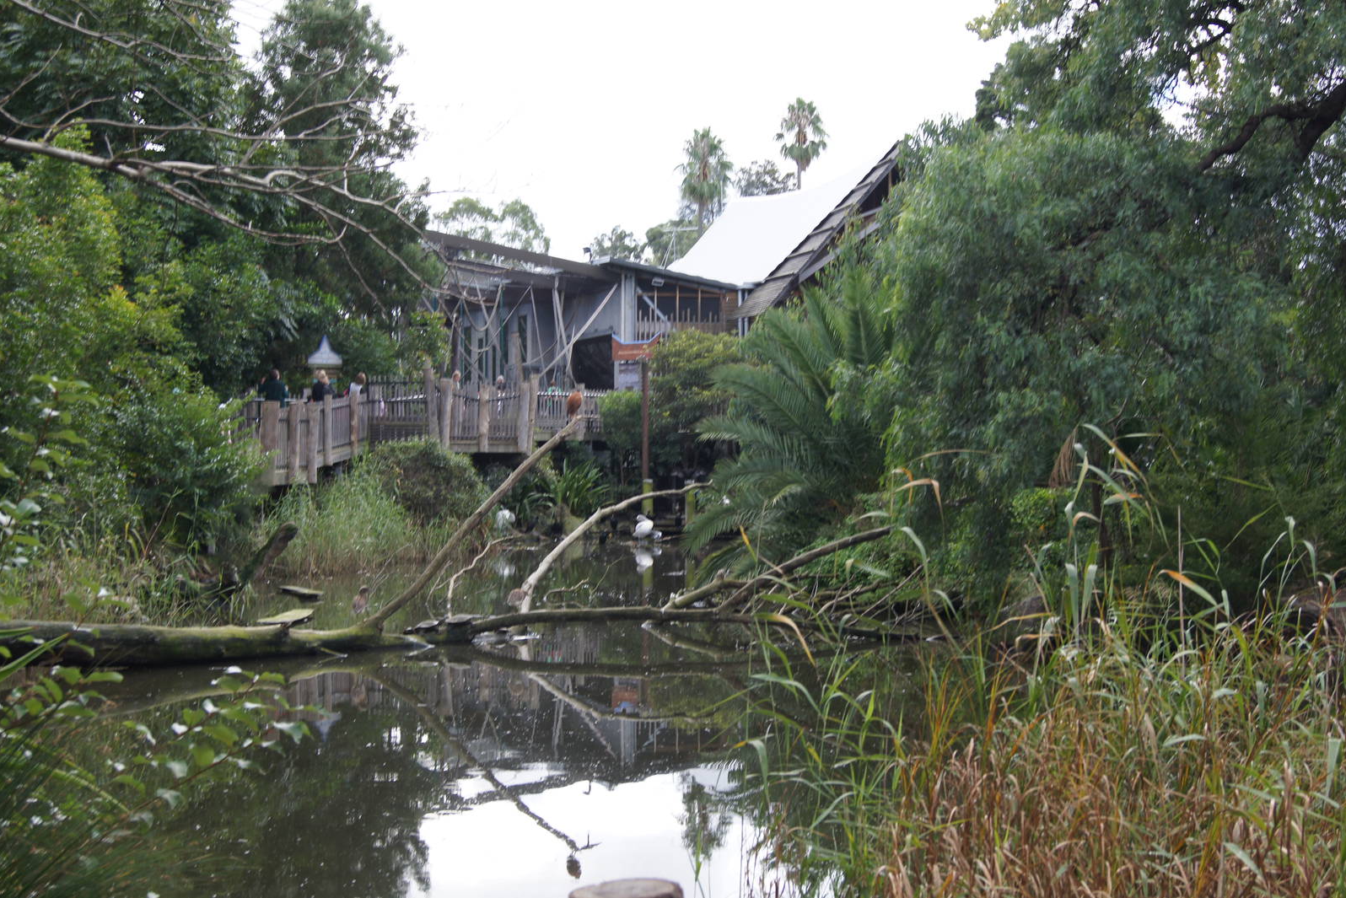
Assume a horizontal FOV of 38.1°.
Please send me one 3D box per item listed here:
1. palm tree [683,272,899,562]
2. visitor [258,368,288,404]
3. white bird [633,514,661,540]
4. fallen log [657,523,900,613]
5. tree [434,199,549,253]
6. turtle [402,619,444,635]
[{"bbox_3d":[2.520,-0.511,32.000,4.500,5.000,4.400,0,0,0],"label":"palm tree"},{"bbox_3d":[-8.216,-0.790,40.000,0.580,1.720,0.400,0,0,11],"label":"visitor"},{"bbox_3d":[-0.564,1.724,42.500,0.600,0.560,0.340,0,0,6],"label":"white bird"},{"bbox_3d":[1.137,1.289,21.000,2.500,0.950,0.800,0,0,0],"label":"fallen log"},{"bbox_3d":[-8.921,-5.800,95.000,6.500,13.000,6.500,0,0,0],"label":"tree"},{"bbox_3d":[-2.555,1.829,20.000,0.380,0.150,0.220,0,0,-11],"label":"turtle"}]

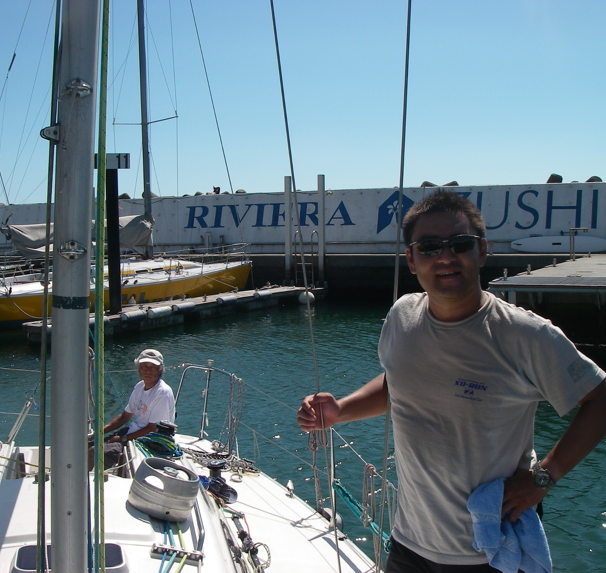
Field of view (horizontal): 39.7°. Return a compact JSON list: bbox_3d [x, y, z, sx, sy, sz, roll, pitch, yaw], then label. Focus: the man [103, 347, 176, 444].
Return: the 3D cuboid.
[{"bbox_3d":[-1.381,1.083,6.537,0.780,1.150,0.620,-5,5,-44],"label":"man"}]

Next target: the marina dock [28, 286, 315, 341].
[{"bbox_3d":[-3.538,0.723,26.206,2.100,0.520,13.300,1,4,27],"label":"marina dock"}]

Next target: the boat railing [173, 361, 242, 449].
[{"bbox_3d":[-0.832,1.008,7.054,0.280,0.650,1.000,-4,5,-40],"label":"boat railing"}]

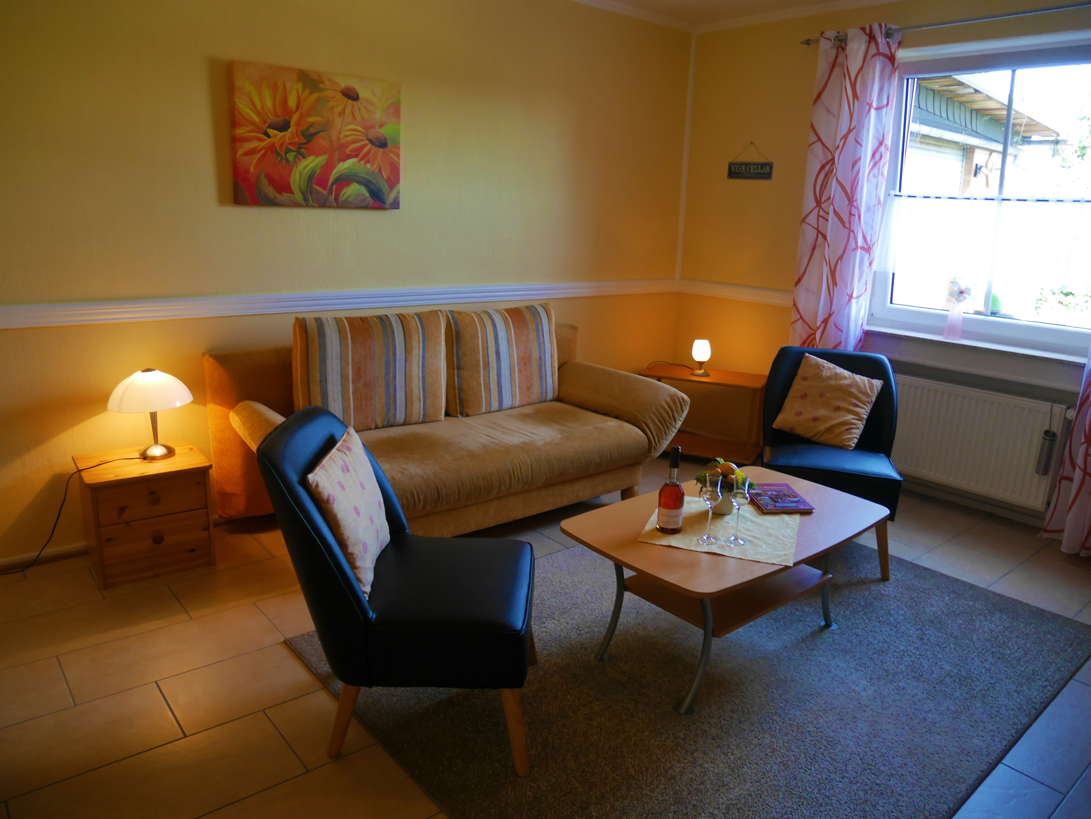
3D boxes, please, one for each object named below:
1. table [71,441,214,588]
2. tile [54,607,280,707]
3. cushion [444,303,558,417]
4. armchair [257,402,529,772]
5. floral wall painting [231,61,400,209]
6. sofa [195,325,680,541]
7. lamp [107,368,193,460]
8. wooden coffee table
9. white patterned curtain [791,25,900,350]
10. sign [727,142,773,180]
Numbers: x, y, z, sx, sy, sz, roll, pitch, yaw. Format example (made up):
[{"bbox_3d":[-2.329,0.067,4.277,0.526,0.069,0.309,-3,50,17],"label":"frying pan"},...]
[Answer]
[{"bbox_3d":[-1.564,0.401,2.967,0.420,0.417,0.404,-8,17,-35],"label":"table"},{"bbox_3d":[-1.182,0.765,2.414,0.595,0.010,0.312,-9,18,-38],"label":"tile"},{"bbox_3d":[-0.218,-0.258,3.770,0.605,0.498,0.135,-9,7,-38],"label":"cushion"},{"bbox_3d":[-0.352,0.430,2.056,0.632,0.861,0.545,2,14,0],"label":"armchair"},{"bbox_3d":[-0.972,-1.174,3.316,0.750,0.558,0.034,-9,18,-38],"label":"floral wall painting"},{"bbox_3d":[-0.345,0.108,3.517,2.058,0.794,0.982,-9,18,-38],"label":"sofa"},{"bbox_3d":[-1.544,0.011,2.969,0.289,0.340,0.289,-9,18,-38],"label":"lamp"},{"bbox_3d":[0.597,0.561,2.475,1.029,0.455,0.621,-9,18,-38],"label":"wooden coffee table"},{"bbox_3d":[1.545,-0.776,4.045,0.108,2.300,0.424,-9,18,-38],"label":"white patterned curtain"},{"bbox_3d":[1.207,-1.468,4.473,0.011,0.208,0.319,-9,18,-38],"label":"sign"}]

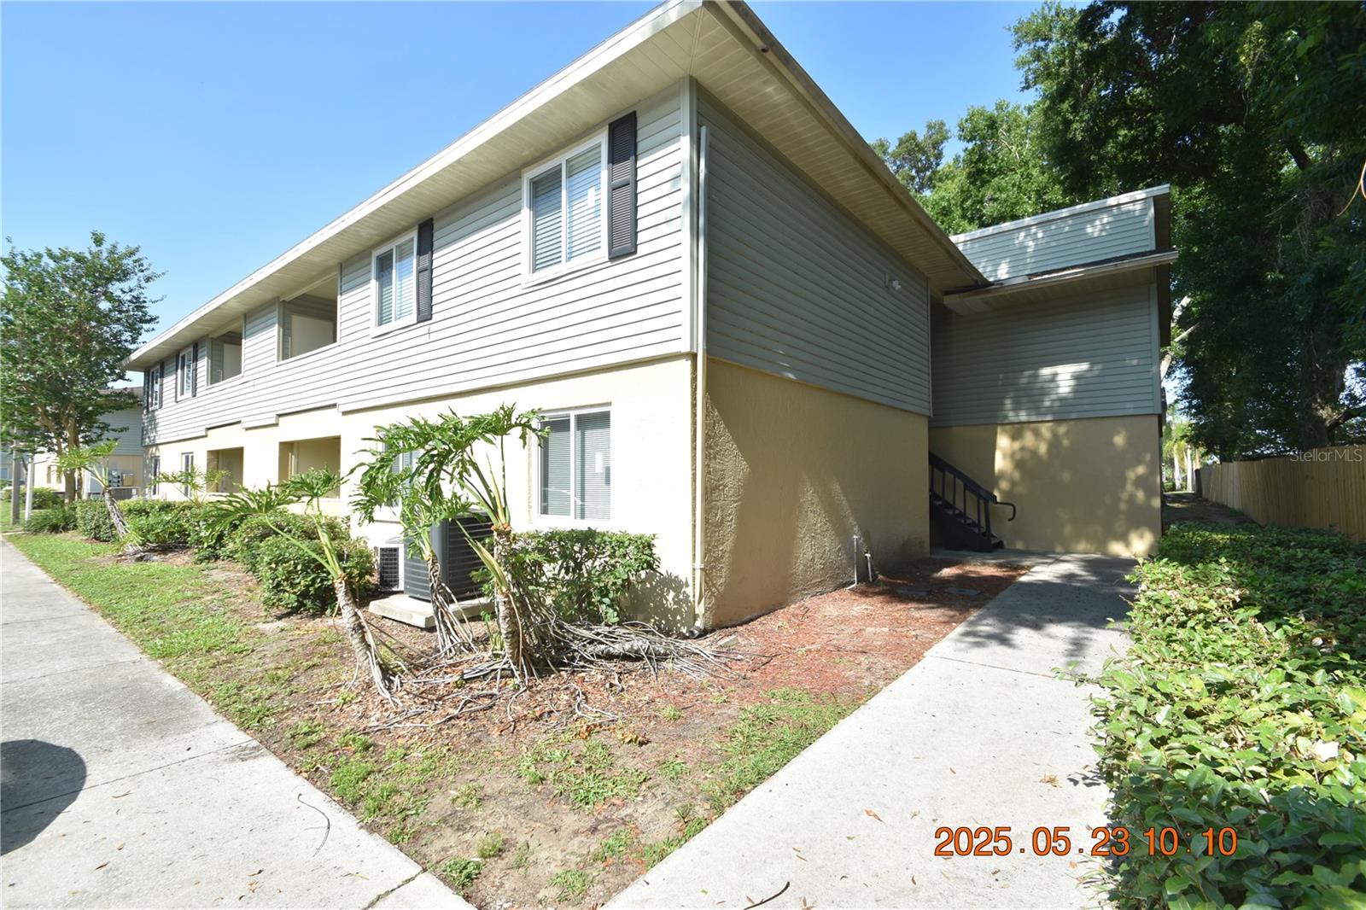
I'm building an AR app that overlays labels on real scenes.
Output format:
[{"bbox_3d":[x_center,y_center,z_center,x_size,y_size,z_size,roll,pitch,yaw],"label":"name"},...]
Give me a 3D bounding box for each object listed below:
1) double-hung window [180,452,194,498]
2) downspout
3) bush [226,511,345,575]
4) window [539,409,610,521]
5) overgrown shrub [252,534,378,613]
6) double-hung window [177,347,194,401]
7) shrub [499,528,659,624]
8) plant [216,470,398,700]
[{"bbox_3d":[-13.210,0.555,15.267,1.243,1.203,0.099,-2,-3,37],"label":"double-hung window"},{"bbox_3d":[0.157,-0.742,5.108,0.089,4.563,0.169,-2,-3,37],"label":"downspout"},{"bbox_3d":[-5.654,1.270,8.204,1.690,0.875,1.193,-2,-3,37],"label":"bush"},{"bbox_3d":[-1.171,0.118,6.111,1.223,1.213,0.099,-2,-3,37],"label":"window"},{"bbox_3d":[-4.028,1.231,6.402,1.193,0.785,1.094,-2,-3,37],"label":"overgrown shrub"},{"bbox_3d":[-13.607,-2.195,15.579,1.392,1.362,0.109,-2,-3,37],"label":"double-hung window"},{"bbox_3d":[-0.955,1.135,5.450,1.372,0.855,0.517,-2,-3,37],"label":"shrub"},{"bbox_3d":[-2.376,0.825,3.648,1.044,1.422,0.944,1,-3,-33],"label":"plant"}]

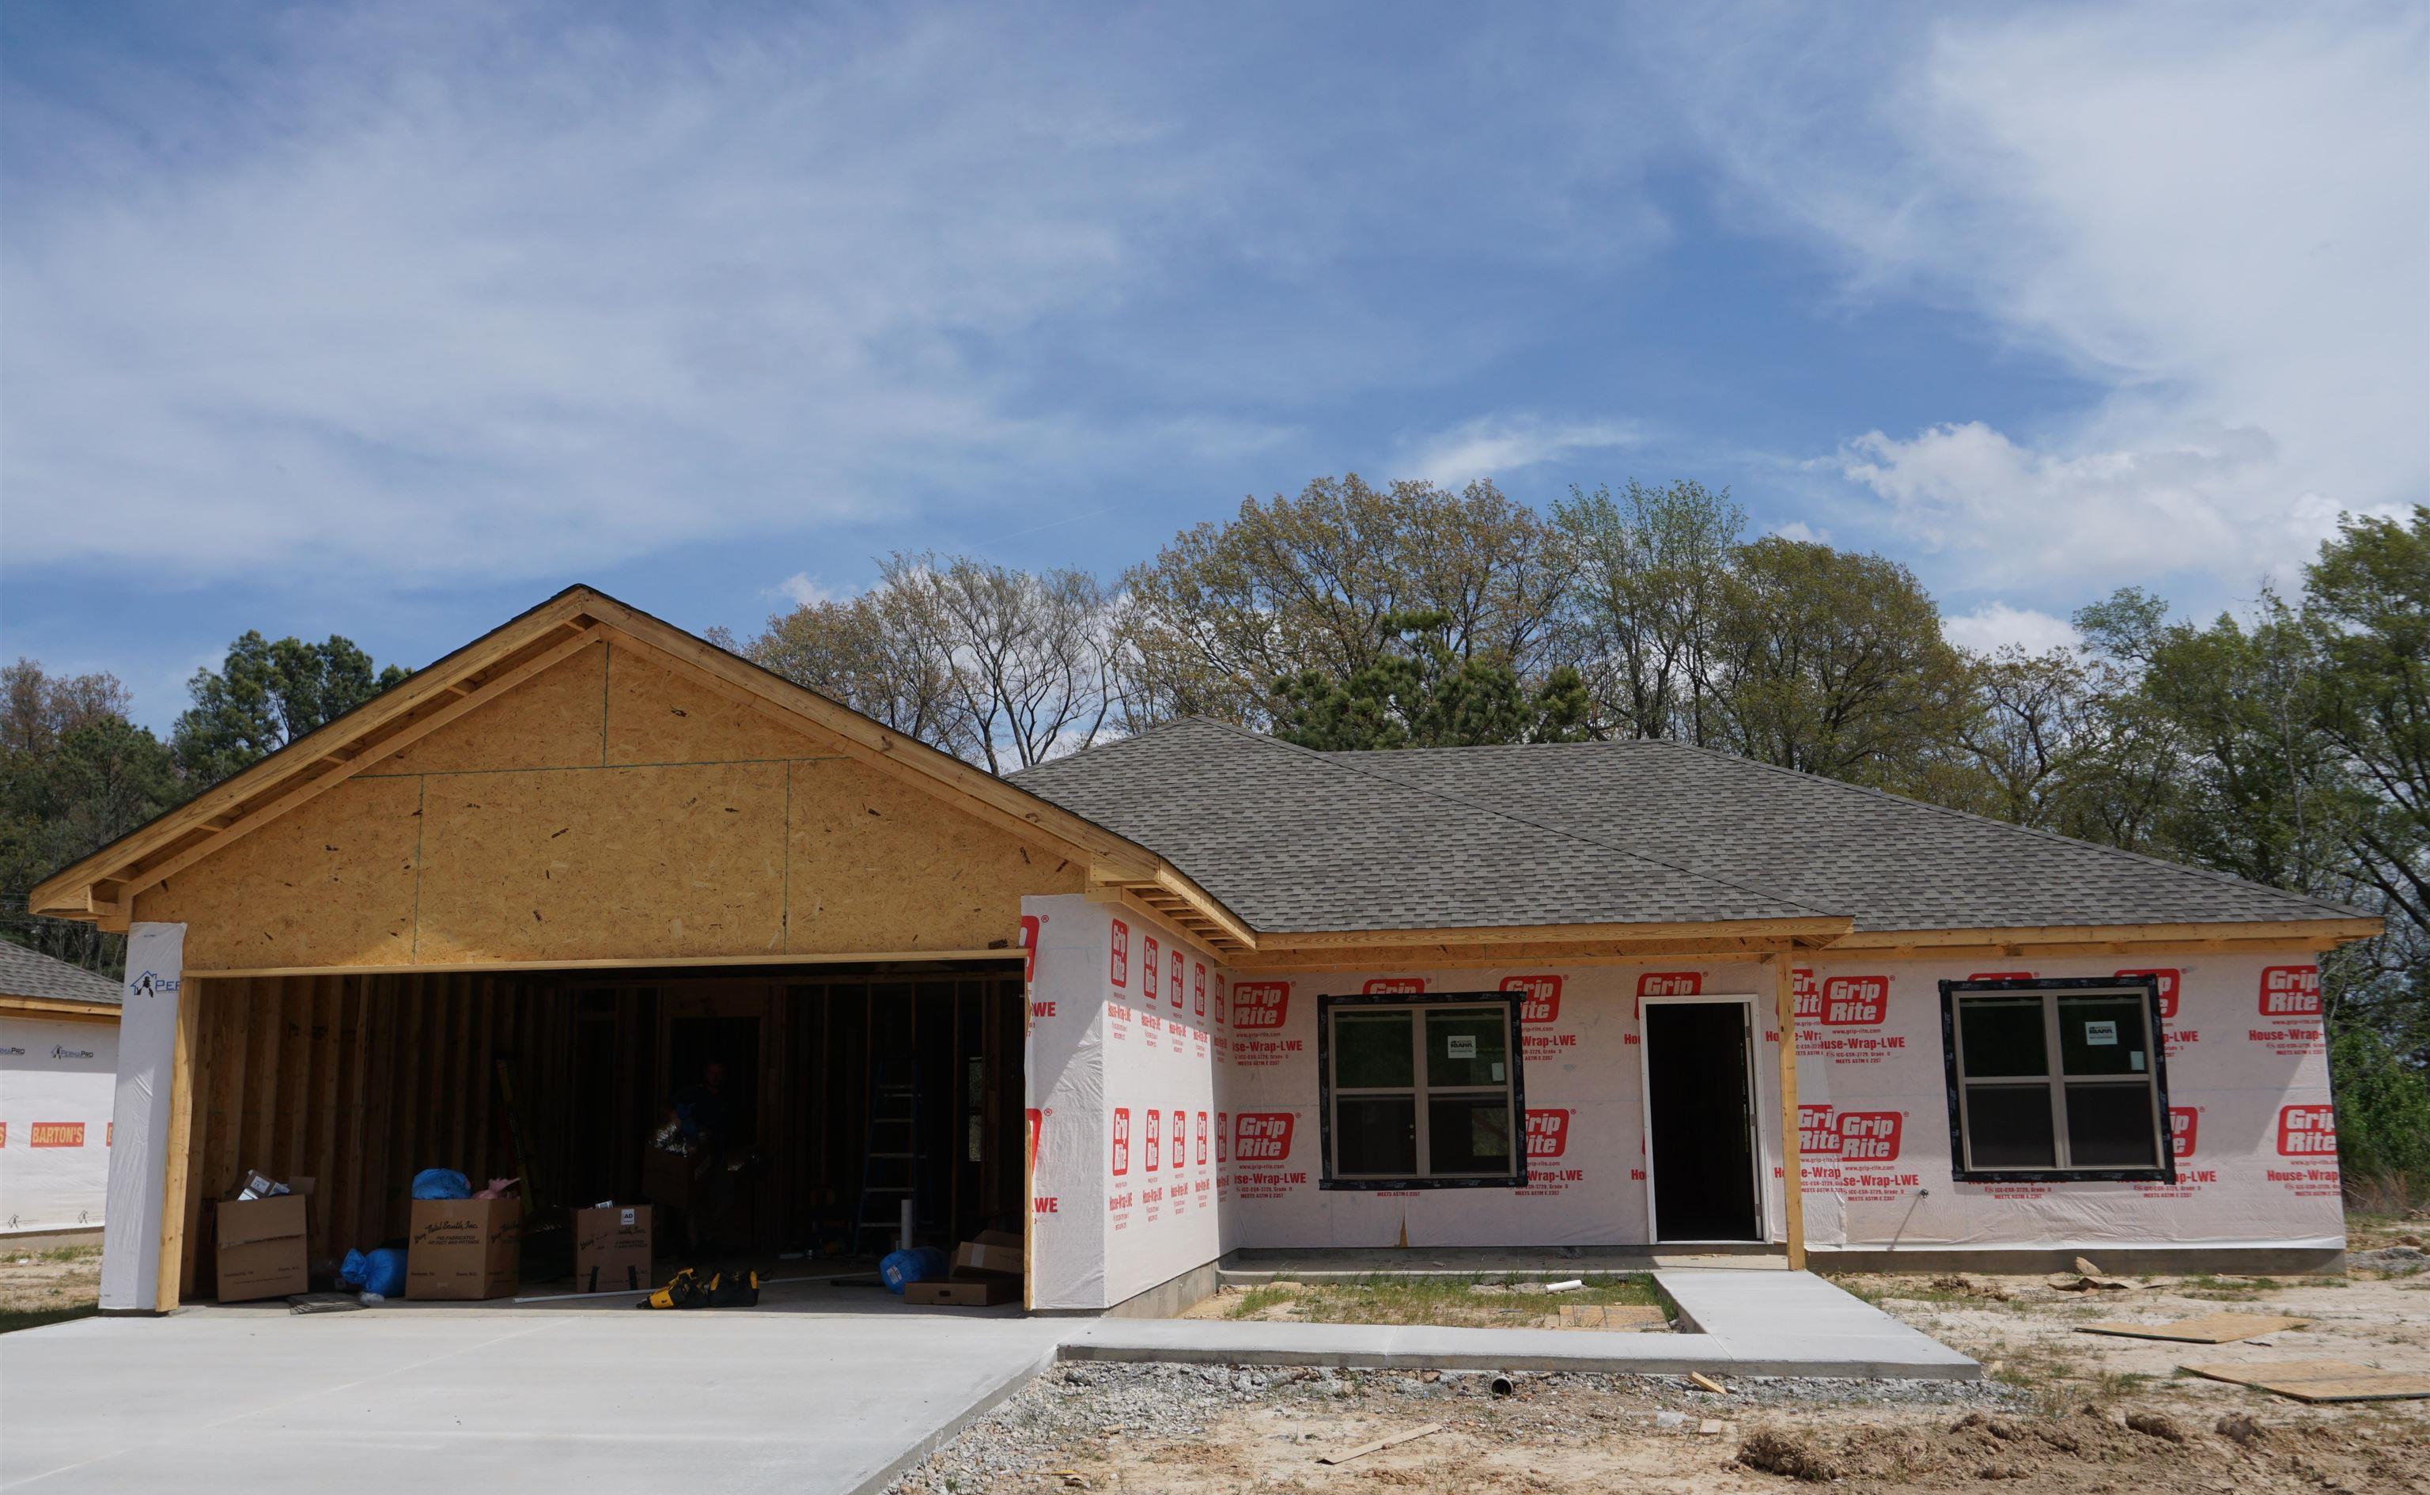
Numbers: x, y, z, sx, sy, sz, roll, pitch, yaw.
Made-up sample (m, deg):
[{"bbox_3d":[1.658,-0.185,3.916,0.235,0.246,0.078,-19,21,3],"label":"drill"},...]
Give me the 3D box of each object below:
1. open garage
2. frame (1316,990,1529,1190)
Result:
[{"bbox_3d":[-3.515,1.764,16.072,7.300,4.500,6.500,-2,-10,8],"label":"open garage"},{"bbox_3d":[1.841,3.040,18.537,1.830,1.700,0.100,-2,-10,8],"label":"frame"}]

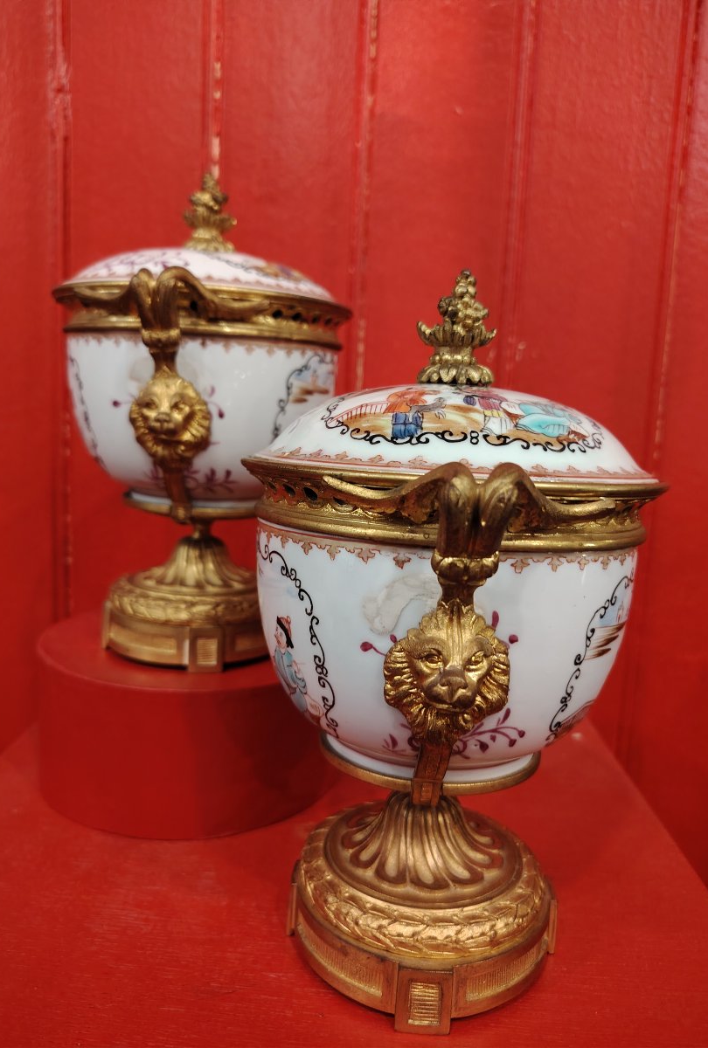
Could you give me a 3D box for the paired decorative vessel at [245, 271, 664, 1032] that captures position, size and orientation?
[{"bbox_3d":[0.035,0.039,0.309,0.170,0.282,0.190,3,7,2],"label":"paired decorative vessel"}]

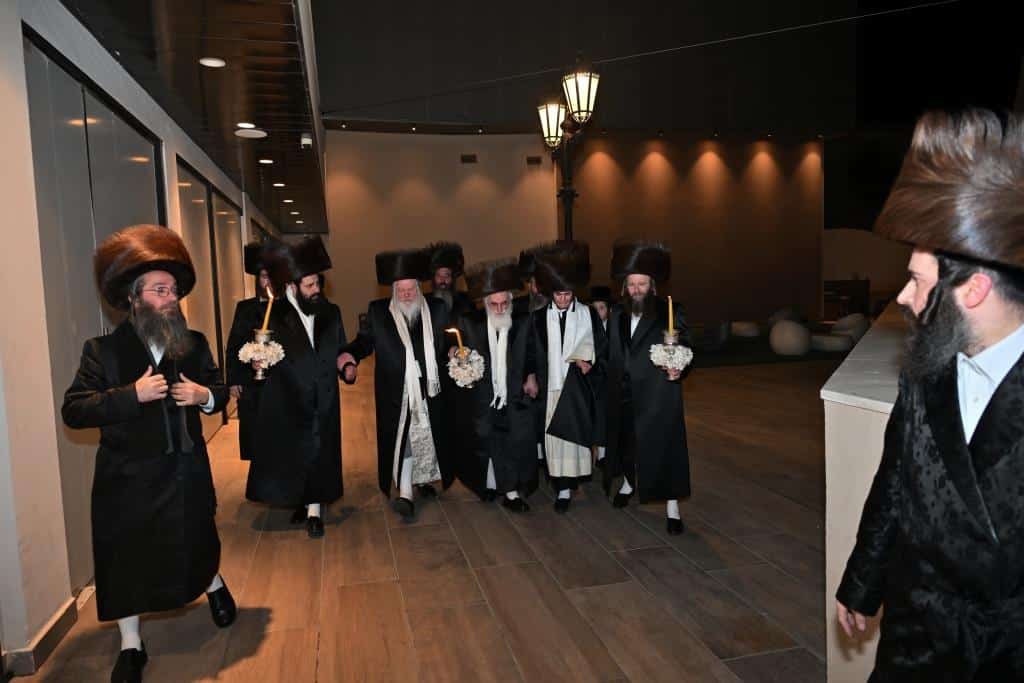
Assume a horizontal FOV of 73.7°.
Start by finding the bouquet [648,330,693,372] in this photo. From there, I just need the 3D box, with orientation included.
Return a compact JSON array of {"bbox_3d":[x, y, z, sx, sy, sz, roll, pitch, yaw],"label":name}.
[{"bbox_3d":[1.026,0.065,4.420,0.275,0.275,0.260,-2,5,0],"label":"bouquet"}]

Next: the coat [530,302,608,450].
[{"bbox_3d":[0.423,0.265,5.020,0.560,1.070,0.400,-2,5,-5],"label":"coat"}]

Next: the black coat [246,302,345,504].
[{"bbox_3d":[-1.447,0.395,4.650,0.600,1.360,0.450,-4,5,-28],"label":"black coat"}]

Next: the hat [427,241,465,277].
[{"bbox_3d":[-0.601,-0.740,6.120,0.365,0.250,0.365,0,-2,-6],"label":"hat"}]

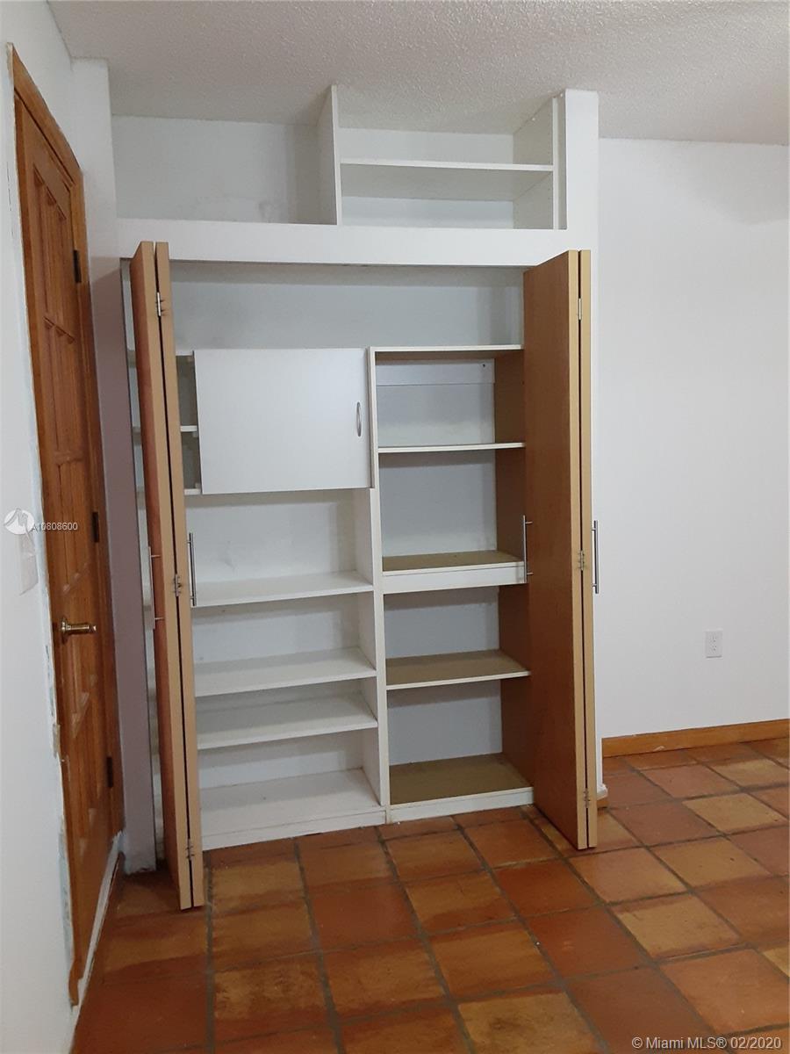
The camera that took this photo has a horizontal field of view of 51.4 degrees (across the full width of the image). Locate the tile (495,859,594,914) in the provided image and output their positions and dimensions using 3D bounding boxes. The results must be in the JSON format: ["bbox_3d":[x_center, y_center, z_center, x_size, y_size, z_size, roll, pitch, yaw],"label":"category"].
[{"bbox_3d":[0.468,1.140,2.592,0.270,0.015,0.278,-3,6,-12],"label":"tile"}]

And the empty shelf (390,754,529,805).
[{"bbox_3d":[0.224,1.045,3.405,0.575,0.019,0.378,-3,6,-12],"label":"empty shelf"}]

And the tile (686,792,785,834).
[{"bbox_3d":[1.308,1.102,3.163,0.278,0.013,0.281,-3,6,-12],"label":"tile"}]

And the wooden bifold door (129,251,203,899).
[{"bbox_3d":[-0.741,0.166,2.691,0.091,2.029,0.371,-4,6,-19],"label":"wooden bifold door"}]

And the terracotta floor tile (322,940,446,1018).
[{"bbox_3d":[-0.031,1.170,2.136,0.268,0.015,0.268,-3,6,-12],"label":"terracotta floor tile"}]

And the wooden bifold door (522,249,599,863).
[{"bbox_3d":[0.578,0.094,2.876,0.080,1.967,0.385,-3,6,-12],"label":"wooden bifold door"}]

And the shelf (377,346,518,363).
[{"bbox_3d":[0.169,-0.679,3.241,0.575,0.019,0.378,-3,6,-12],"label":"shelf"}]

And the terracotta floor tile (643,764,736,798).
[{"bbox_3d":[1.200,1.036,3.351,0.290,0.015,0.277,-3,6,-12],"label":"terracotta floor tile"}]

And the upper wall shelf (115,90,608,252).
[{"bbox_3d":[-0.117,-1.178,2.879,1.599,0.572,0.440,-3,6,-12],"label":"upper wall shelf"}]

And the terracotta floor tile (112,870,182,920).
[{"bbox_3d":[-0.728,1.150,2.577,0.268,0.015,0.268,-3,6,-12],"label":"terracotta floor tile"}]

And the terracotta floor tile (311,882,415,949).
[{"bbox_3d":[-0.104,1.204,2.563,0.282,0.013,0.300,-3,6,-12],"label":"terracotta floor tile"}]

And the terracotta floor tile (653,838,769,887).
[{"bbox_3d":[1.012,1.084,2.654,0.268,0.015,0.268,-3,6,-12],"label":"terracotta floor tile"}]

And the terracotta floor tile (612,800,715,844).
[{"bbox_3d":[0.949,1.060,2.932,0.268,0.015,0.268,-3,6,-12],"label":"terracotta floor tile"}]

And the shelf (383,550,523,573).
[{"bbox_3d":[0.195,0.147,3.320,0.575,0.019,0.378,-3,6,-12],"label":"shelf"}]

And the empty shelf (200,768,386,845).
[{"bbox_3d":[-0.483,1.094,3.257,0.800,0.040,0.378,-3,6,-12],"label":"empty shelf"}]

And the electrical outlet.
[{"bbox_3d":[1.400,0.514,3.598,0.075,0.118,0.009,-3,6,-12],"label":"electrical outlet"}]

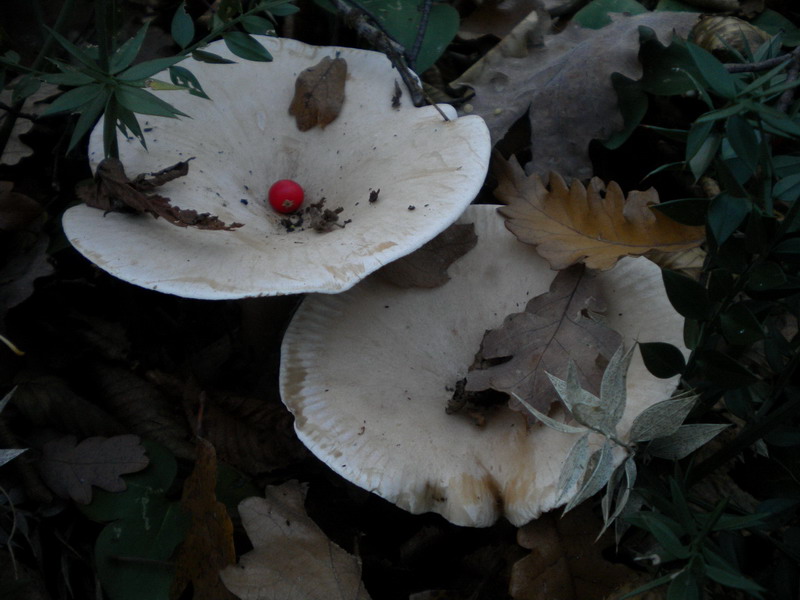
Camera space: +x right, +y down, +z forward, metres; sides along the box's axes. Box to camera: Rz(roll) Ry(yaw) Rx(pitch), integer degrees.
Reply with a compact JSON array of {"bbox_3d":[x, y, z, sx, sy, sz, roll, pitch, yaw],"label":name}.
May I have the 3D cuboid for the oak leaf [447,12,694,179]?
[{"bbox_3d":[0.101,-0.117,0.417,0.140,0.032,0.102,-26,61,-12],"label":"oak leaf"}]

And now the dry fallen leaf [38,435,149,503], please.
[{"bbox_3d":[-0.128,0.069,0.336,0.045,0.010,0.031,2,53,-2],"label":"dry fallen leaf"}]

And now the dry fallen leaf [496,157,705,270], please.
[{"bbox_3d":[0.079,-0.034,0.338,0.094,0.020,0.056,22,56,12],"label":"dry fallen leaf"}]

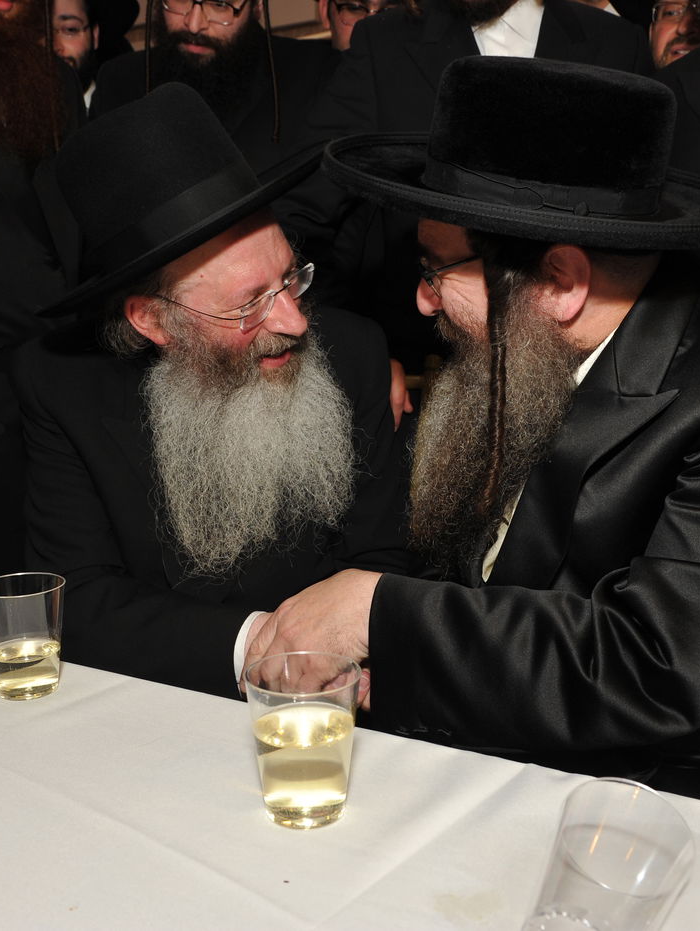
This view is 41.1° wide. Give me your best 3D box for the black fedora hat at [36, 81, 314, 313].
[{"bbox_3d":[-0.196,-0.281,0.912,0.335,0.140,0.290,-14,23,40],"label":"black fedora hat"}]

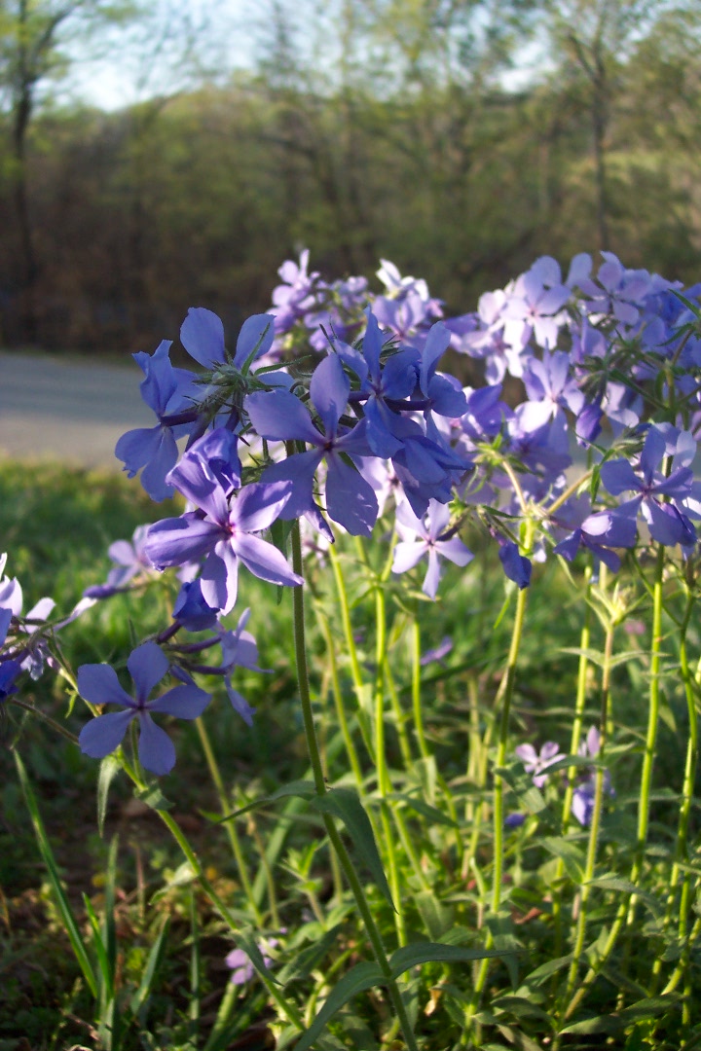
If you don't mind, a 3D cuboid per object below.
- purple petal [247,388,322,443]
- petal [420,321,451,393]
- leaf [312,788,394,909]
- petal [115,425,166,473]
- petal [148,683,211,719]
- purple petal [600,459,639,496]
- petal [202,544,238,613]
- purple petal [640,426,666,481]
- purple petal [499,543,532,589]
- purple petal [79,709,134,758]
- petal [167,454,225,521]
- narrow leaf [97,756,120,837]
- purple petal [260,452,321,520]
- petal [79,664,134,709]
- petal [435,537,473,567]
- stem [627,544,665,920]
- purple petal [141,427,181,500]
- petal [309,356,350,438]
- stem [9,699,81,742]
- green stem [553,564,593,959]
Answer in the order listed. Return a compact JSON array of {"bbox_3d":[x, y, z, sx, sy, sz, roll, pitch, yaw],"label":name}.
[{"bbox_3d":[-0.015,-0.023,0.250,0.019,0.011,0.004,27,8,3],"label":"purple petal"},{"bbox_3d":[0.020,-0.040,0.262,0.005,0.017,0.011,0,17,-37],"label":"petal"},{"bbox_3d":[0.002,0.066,0.228,0.008,0.007,0.026,-18,62,-28],"label":"leaf"},{"bbox_3d":[-0.049,-0.018,0.260,0.013,0.010,0.007,-30,-13,0],"label":"petal"},{"bbox_3d":[-0.046,0.048,0.300,0.017,0.010,0.004,-10,0,0],"label":"petal"},{"bbox_3d":[0.087,-0.016,0.360,0.014,0.011,0.006,21,-3,-6],"label":"purple petal"},{"bbox_3d":[-0.028,0.012,0.250,0.009,0.016,0.005,7,11,-1],"label":"petal"},{"bbox_3d":[0.091,-0.022,0.335,0.009,0.017,0.004,9,14,20],"label":"purple petal"},{"bbox_3d":[0.055,0.013,0.370,0.009,0.017,0.009,-27,0,0],"label":"purple petal"},{"bbox_3d":[-0.054,0.045,0.245,0.015,0.009,0.003,-34,-8,4],"label":"purple petal"},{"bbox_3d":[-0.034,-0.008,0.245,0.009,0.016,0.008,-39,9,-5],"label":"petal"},{"bbox_3d":[-0.057,0.063,0.260,0.004,0.019,0.004,-4,-17,23],"label":"narrow leaf"},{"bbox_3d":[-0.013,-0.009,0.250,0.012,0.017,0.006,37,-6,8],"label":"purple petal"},{"bbox_3d":[-0.054,0.036,0.245,0.015,0.009,0.003,28,-2,4],"label":"petal"},{"bbox_3d":[0.036,0.009,0.386,0.015,0.008,0.003,24,-8,-4],"label":"petal"},{"bbox_3d":[0.100,0.071,0.371,0.005,0.132,0.004,1,10,0],"label":"stem"},{"bbox_3d":[-0.045,-0.014,0.265,0.011,0.018,0.004,13,-8,-40],"label":"purple petal"},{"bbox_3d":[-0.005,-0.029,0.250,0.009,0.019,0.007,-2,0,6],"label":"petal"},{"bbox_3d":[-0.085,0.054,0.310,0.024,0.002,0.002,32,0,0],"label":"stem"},{"bbox_3d":[0.082,0.090,0.413,0.005,0.154,0.004,3,10,0],"label":"green stem"}]

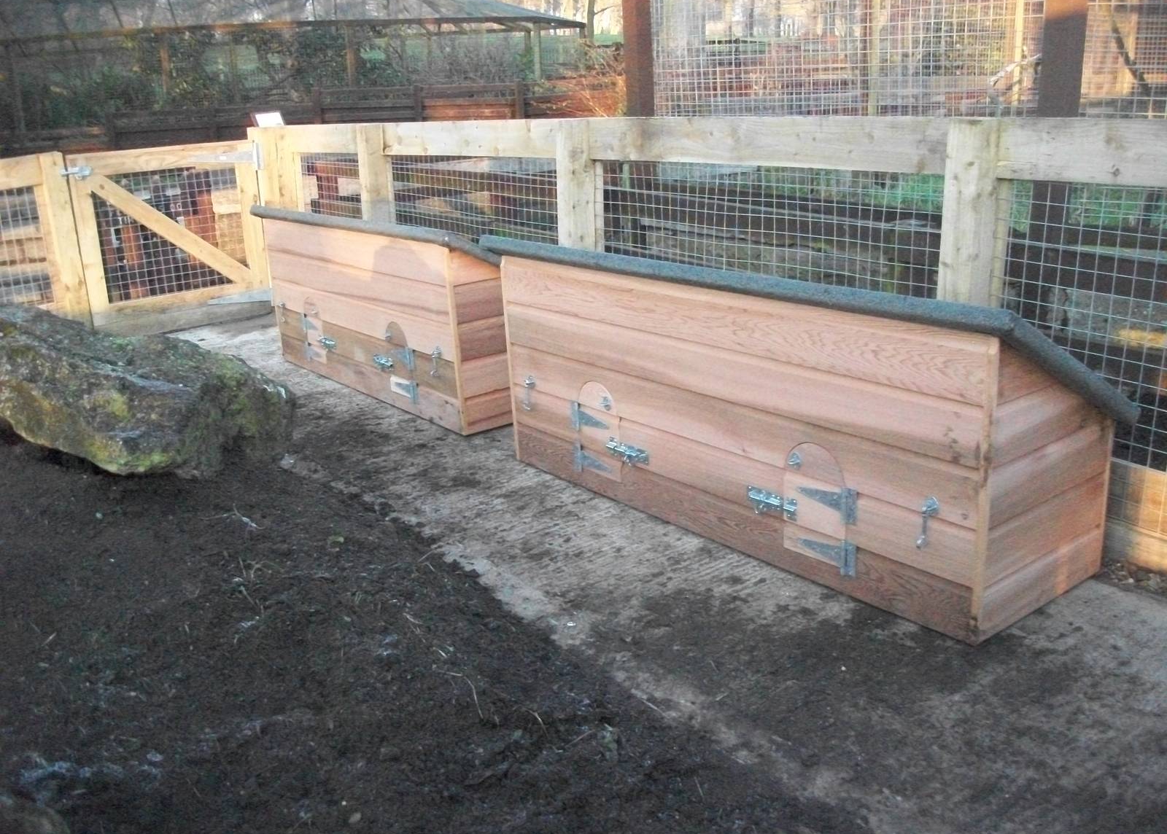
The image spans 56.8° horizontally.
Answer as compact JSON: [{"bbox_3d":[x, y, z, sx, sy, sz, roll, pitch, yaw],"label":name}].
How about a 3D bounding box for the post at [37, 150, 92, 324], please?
[{"bbox_3d":[-2.760,-0.875,5.731,0.115,1.025,0.110,-15,21,-36],"label":"post"}]

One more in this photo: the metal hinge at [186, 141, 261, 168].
[{"bbox_3d":[-2.097,-1.521,6.341,0.450,0.154,0.021,-15,21,-36],"label":"metal hinge"}]

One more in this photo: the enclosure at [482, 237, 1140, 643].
[{"bbox_3d":[0.511,-0.097,3.172,0.604,0.780,1.925,-15,21,-36],"label":"enclosure"}]

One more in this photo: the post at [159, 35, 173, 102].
[{"bbox_3d":[-5.229,-3.896,13.761,0.100,1.900,0.100,-2,17,1],"label":"post"}]

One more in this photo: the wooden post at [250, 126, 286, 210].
[{"bbox_3d":[-1.862,-1.147,6.408,0.140,1.095,0.140,-15,21,-36],"label":"wooden post"}]

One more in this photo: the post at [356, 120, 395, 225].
[{"bbox_3d":[-1.069,-0.940,5.624,0.100,1.120,0.100,-15,21,-36],"label":"post"}]

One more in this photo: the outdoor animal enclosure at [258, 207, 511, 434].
[{"bbox_3d":[-0.809,-0.537,4.846,0.604,0.775,1.851,-15,21,-35],"label":"outdoor animal enclosure"}]

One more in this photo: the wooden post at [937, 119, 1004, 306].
[{"bbox_3d":[1.054,-0.250,3.011,0.100,1.118,0.100,-15,21,-36],"label":"wooden post"}]

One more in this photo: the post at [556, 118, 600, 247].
[{"bbox_3d":[-0.015,-0.600,4.326,0.100,1.125,0.100,-15,21,-36],"label":"post"}]

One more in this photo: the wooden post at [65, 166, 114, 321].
[{"bbox_3d":[-2.644,-0.904,5.785,0.103,0.820,0.060,-15,21,-36],"label":"wooden post"}]

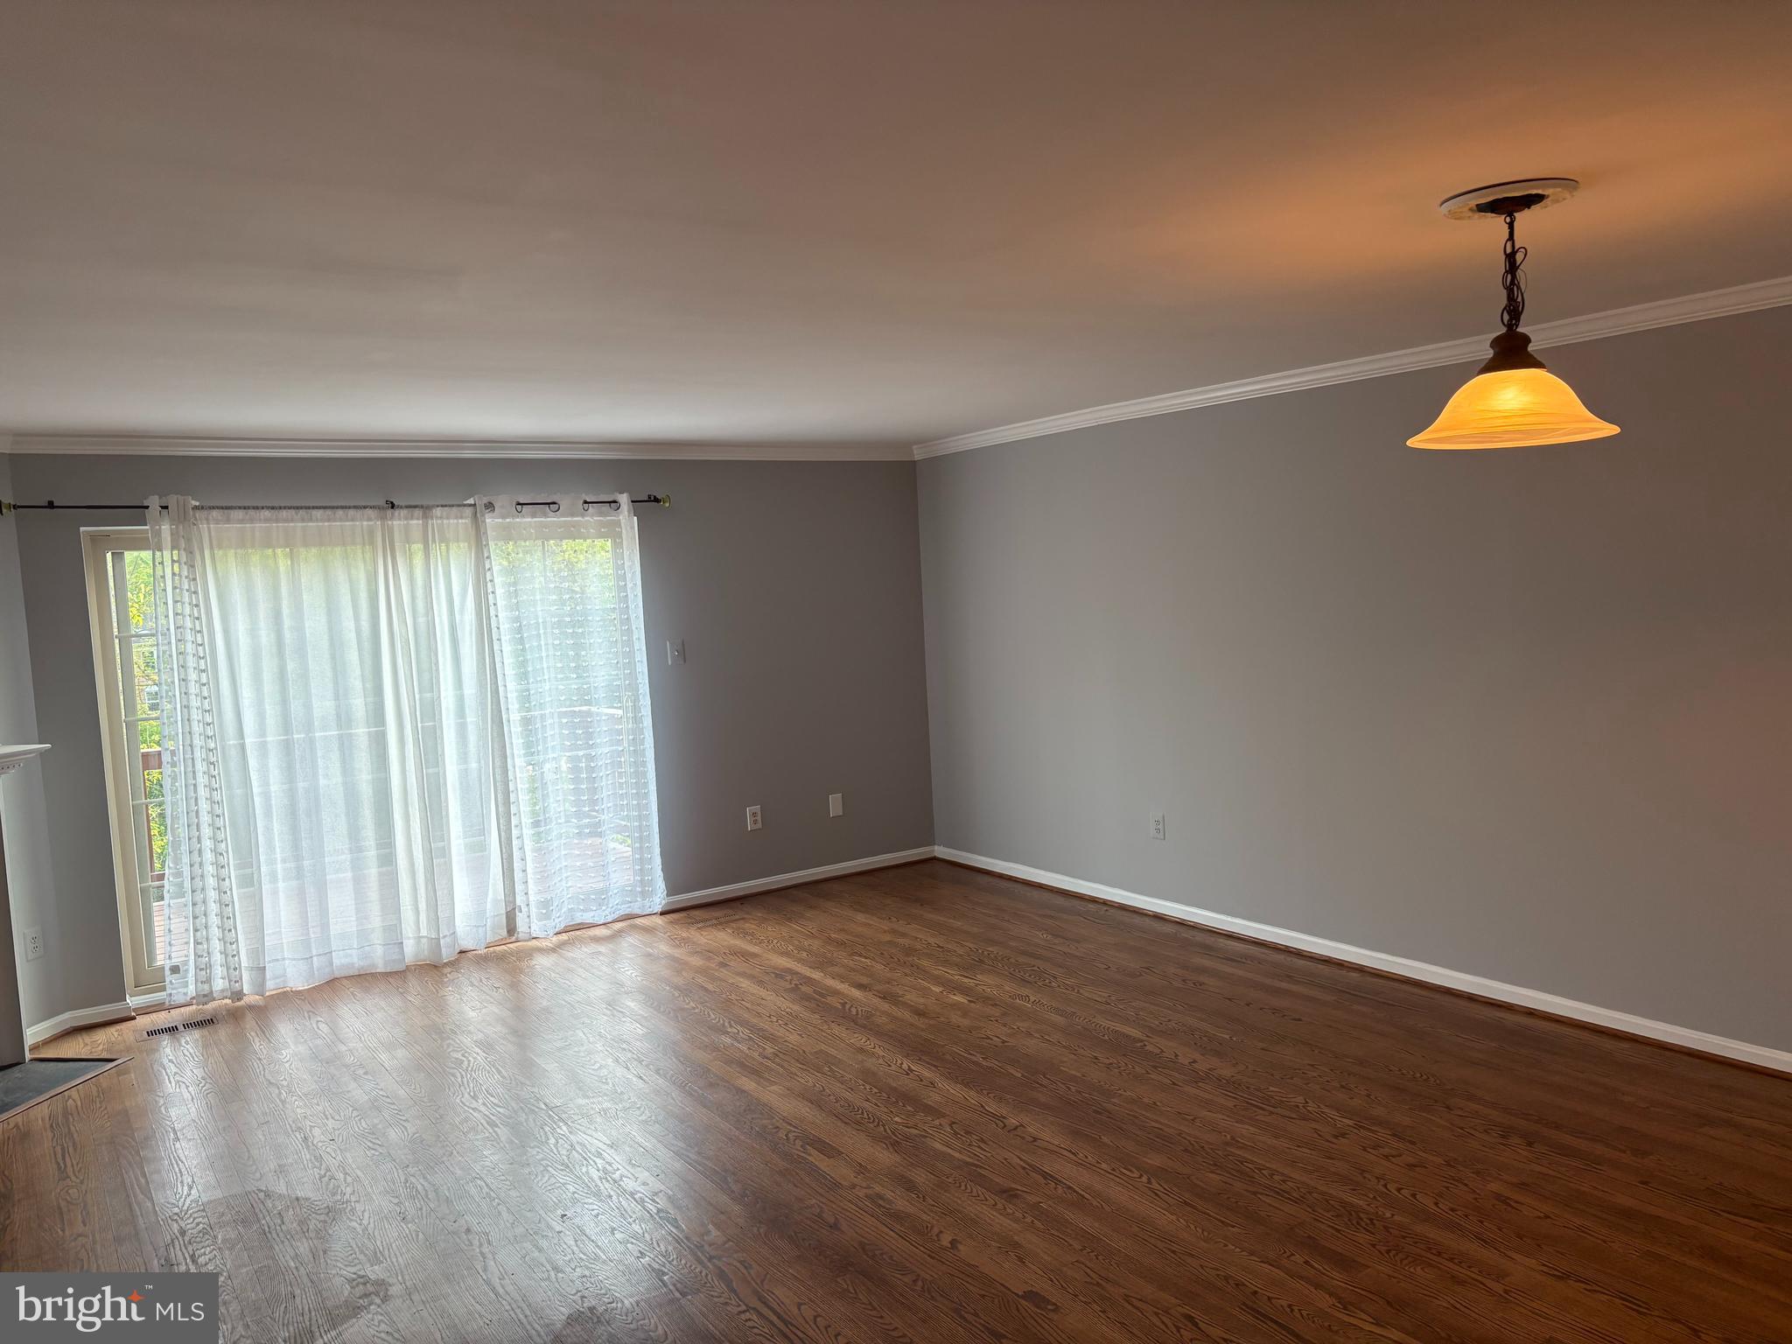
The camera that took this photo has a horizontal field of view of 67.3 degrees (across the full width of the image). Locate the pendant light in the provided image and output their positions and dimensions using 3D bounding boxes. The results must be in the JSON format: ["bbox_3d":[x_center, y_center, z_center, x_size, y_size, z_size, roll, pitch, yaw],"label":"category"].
[{"bbox_3d":[1.270,-0.730,2.785,0.405,0.513,0.405,-6,5,-33],"label":"pendant light"}]

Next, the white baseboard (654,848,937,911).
[{"bbox_3d":[-0.490,1.143,7.515,1.748,0.075,0.022,-6,5,-33],"label":"white baseboard"}]

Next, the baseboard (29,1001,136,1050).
[{"bbox_3d":[-3.379,1.445,5.561,0.117,0.075,0.418,-1,5,31],"label":"baseboard"}]

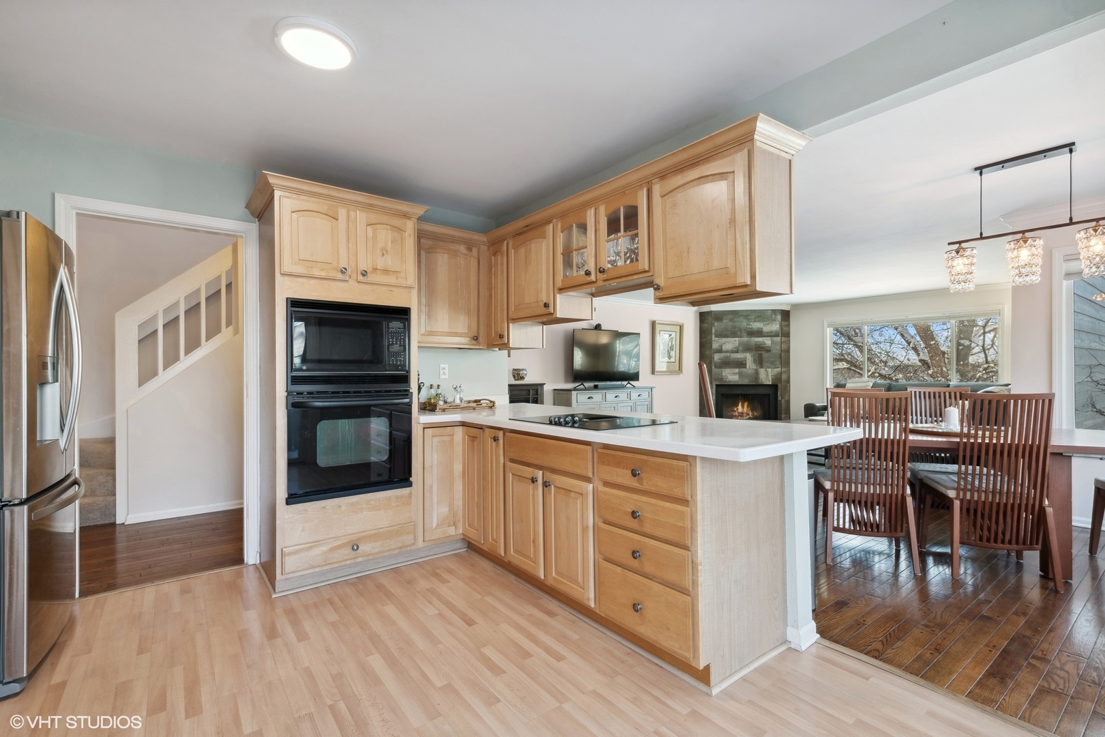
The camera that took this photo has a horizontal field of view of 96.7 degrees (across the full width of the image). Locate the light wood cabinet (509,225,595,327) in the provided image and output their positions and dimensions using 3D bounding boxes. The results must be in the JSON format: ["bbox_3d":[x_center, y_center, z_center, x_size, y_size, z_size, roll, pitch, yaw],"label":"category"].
[{"bbox_3d":[-0.029,-0.620,3.414,0.327,0.613,0.545,0,-1,-38],"label":"light wood cabinet"}]

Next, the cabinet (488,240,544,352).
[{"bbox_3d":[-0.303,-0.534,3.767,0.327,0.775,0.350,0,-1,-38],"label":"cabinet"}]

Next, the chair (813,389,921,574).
[{"bbox_3d":[1.981,0.671,3.132,0.510,1.050,0.600,-1,-1,22],"label":"chair"}]

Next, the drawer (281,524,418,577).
[{"bbox_3d":[-1.256,1.019,2.957,0.718,0.146,0.450,0,-1,-38],"label":"drawer"}]

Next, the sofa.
[{"bbox_3d":[5.328,0.733,7.407,0.950,0.980,2.500,0,-1,-38],"label":"sofa"}]

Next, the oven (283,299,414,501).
[{"bbox_3d":[-1.285,0.177,2.987,0.676,1.084,0.580,0,-1,-38],"label":"oven"}]

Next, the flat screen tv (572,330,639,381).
[{"bbox_3d":[0.872,-0.177,7.663,1.440,0.820,0.080,0,-1,-38],"label":"flat screen tv"}]

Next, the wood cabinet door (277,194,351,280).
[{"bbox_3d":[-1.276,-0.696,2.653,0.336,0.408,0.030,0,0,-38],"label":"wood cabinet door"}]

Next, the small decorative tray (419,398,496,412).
[{"bbox_3d":[-0.718,0.271,3.701,0.480,0.070,0.300,0,-1,-38],"label":"small decorative tray"}]

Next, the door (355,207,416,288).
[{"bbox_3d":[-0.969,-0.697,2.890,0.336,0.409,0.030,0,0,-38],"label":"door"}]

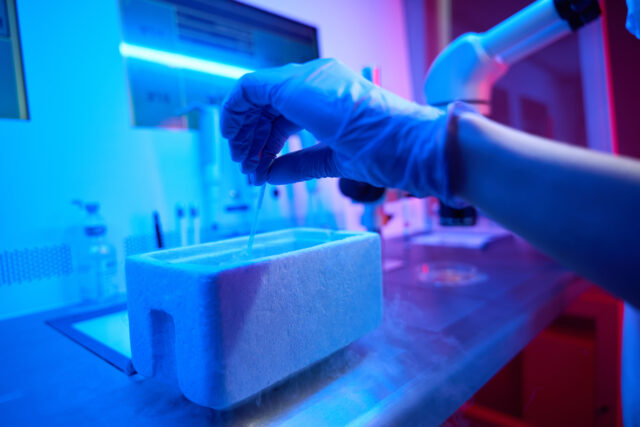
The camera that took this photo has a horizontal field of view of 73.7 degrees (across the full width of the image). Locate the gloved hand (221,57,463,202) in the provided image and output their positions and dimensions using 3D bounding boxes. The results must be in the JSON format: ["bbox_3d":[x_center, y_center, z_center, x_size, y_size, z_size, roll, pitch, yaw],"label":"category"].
[{"bbox_3d":[0.007,-0.065,0.358,0.190,0.108,0.090,0,7,27],"label":"gloved hand"}]

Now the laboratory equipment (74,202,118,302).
[{"bbox_3d":[-0.296,0.049,0.558,0.054,0.125,0.047,-2,5,3],"label":"laboratory equipment"}]

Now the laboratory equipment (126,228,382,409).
[{"bbox_3d":[-0.047,0.074,0.388,0.118,0.092,0.200,3,7,40],"label":"laboratory equipment"}]

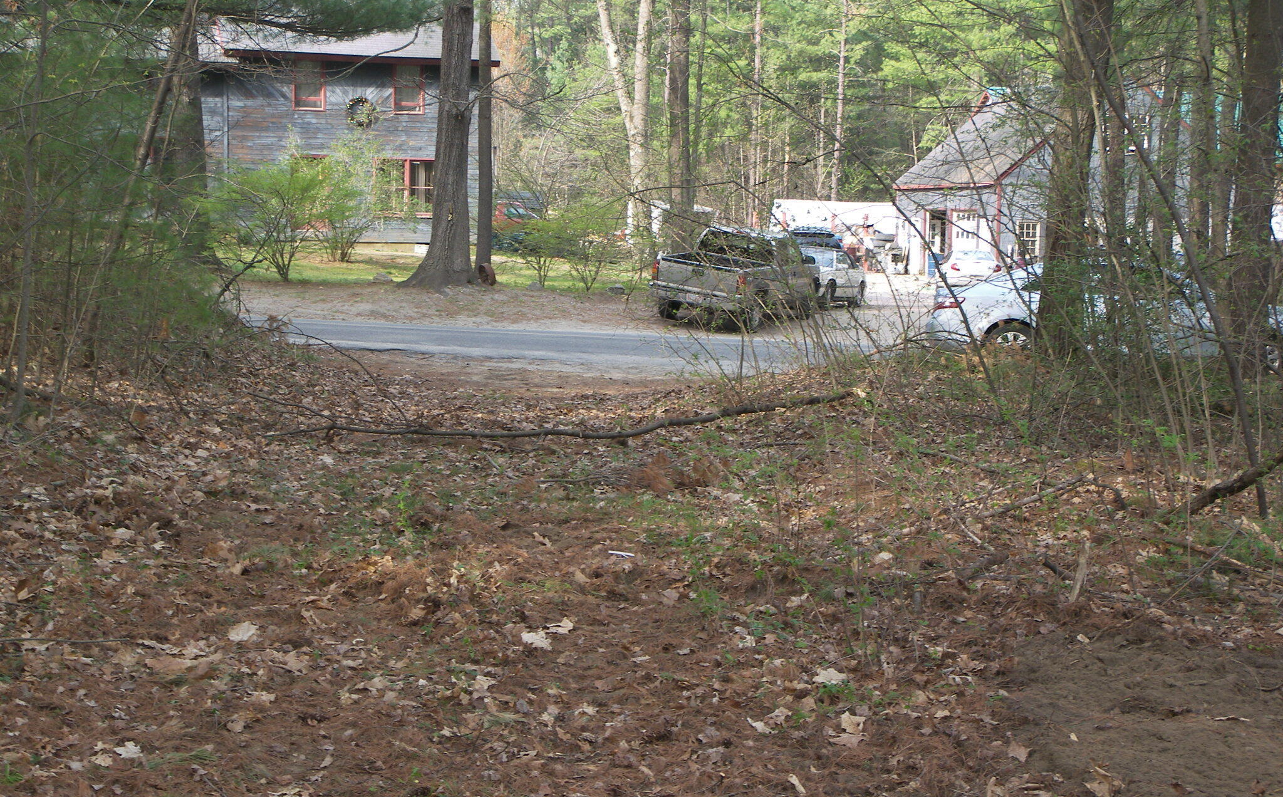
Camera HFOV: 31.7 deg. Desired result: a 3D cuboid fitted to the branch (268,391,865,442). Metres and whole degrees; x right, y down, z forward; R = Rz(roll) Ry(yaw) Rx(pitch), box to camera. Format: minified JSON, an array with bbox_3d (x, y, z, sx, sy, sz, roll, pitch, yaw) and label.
[{"bbox_3d":[-0.581,0.152,19.485,5.292,0.370,0.875,0,4,-10],"label":"branch"}]

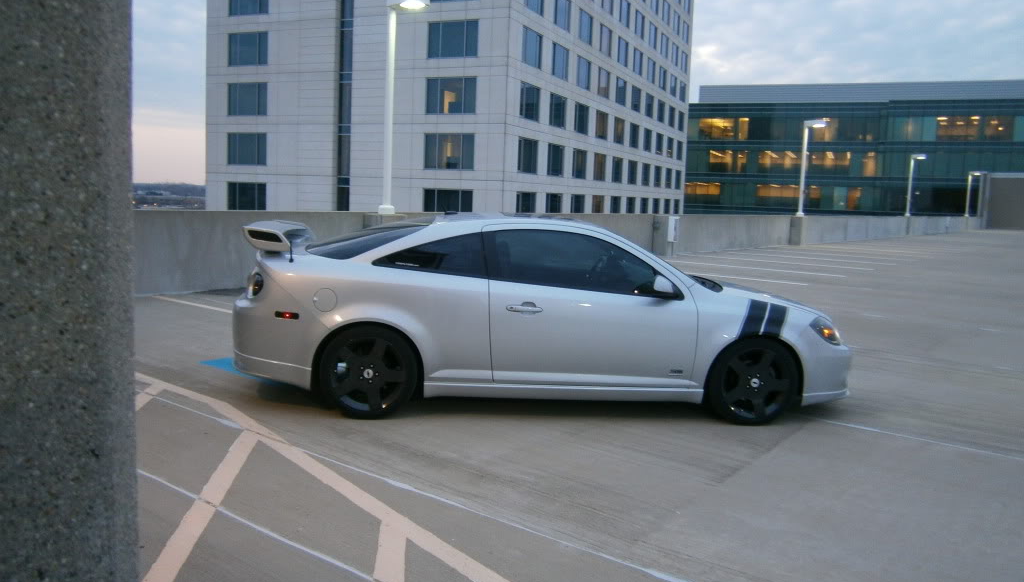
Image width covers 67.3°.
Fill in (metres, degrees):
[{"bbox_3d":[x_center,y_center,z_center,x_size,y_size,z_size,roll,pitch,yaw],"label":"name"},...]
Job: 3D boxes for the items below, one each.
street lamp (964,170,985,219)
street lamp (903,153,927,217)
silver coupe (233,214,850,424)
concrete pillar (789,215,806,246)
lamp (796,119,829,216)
[{"bbox_3d":[35.302,-7.372,58.824,0.784,3.534,0.470,8,9,38],"label":"street lamp"},{"bbox_3d":[22.547,-5.870,42.870,0.784,3.534,0.470,8,9,38],"label":"street lamp"},{"bbox_3d":[0.295,0.097,5.940,4.580,1.400,1.730,2,7,-4],"label":"silver coupe"},{"bbox_3d":[10.839,-2.261,29.047,0.470,1.092,0.549,8,9,38],"label":"concrete pillar"},{"bbox_3d":[11.135,-4.526,28.598,0.784,3.534,0.470,8,9,38],"label":"lamp"}]

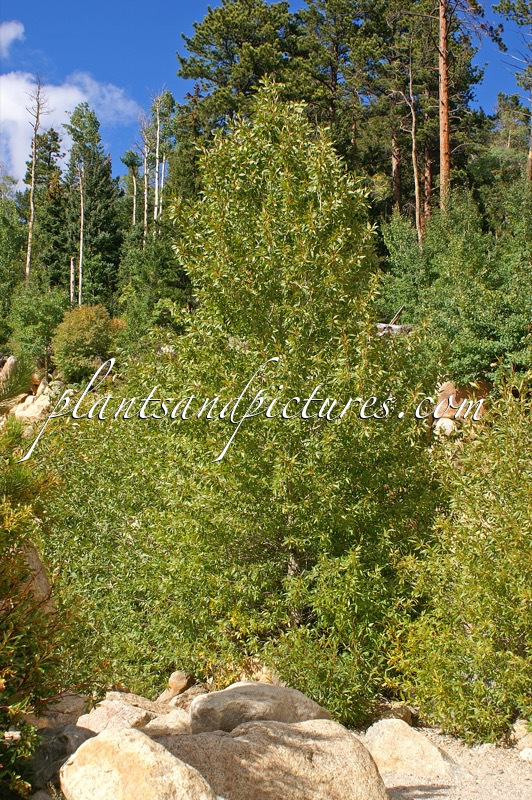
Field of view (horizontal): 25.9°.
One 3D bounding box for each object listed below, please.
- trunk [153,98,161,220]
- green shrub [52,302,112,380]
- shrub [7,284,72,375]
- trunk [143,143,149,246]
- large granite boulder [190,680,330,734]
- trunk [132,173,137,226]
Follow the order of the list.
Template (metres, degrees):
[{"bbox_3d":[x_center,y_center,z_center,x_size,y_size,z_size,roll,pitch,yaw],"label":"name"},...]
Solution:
[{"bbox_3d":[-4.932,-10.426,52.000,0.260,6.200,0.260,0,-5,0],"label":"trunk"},{"bbox_3d":[-3.973,-1.223,25.000,1.350,1.700,1.300,1,-3,-9],"label":"green shrub"},{"bbox_3d":[-5.689,-1.746,29.000,1.650,2.200,1.550,0,-5,0],"label":"shrub"},{"bbox_3d":[-5.427,-9.120,52.000,0.240,5.400,0.240,0,-5,0],"label":"trunk"},{"bbox_3d":[-0.037,2.077,7.700,0.950,0.440,0.650,0,-5,0],"label":"large granite boulder"},{"bbox_3d":[-6.036,-9.066,53.000,0.190,3.000,0.190,0,-5,0],"label":"trunk"}]

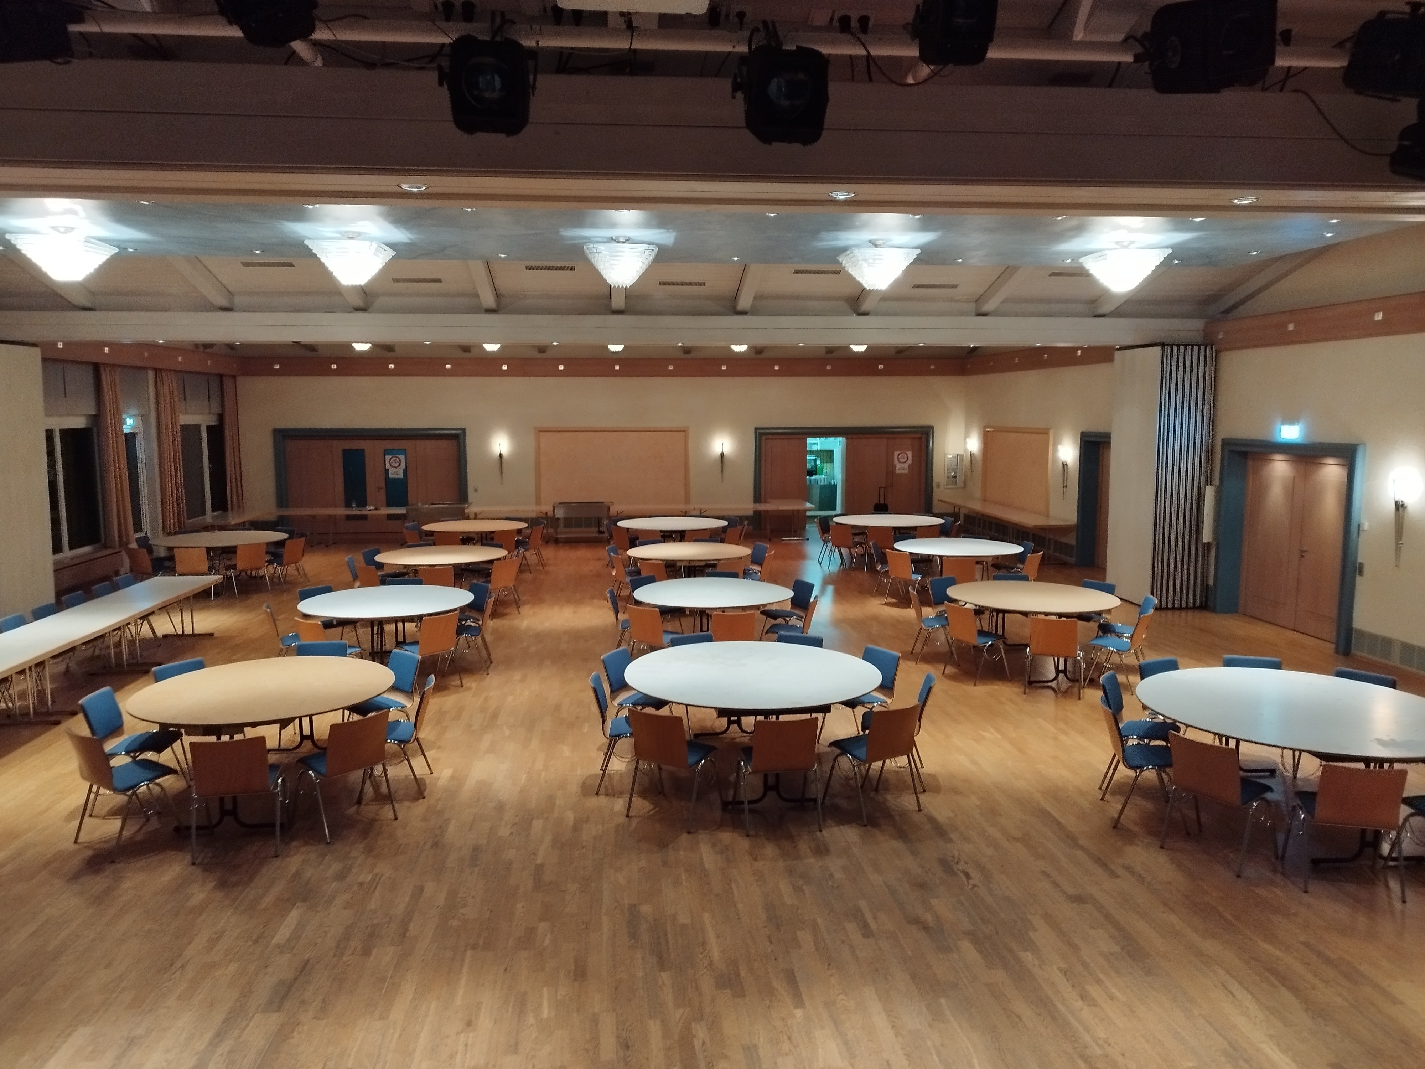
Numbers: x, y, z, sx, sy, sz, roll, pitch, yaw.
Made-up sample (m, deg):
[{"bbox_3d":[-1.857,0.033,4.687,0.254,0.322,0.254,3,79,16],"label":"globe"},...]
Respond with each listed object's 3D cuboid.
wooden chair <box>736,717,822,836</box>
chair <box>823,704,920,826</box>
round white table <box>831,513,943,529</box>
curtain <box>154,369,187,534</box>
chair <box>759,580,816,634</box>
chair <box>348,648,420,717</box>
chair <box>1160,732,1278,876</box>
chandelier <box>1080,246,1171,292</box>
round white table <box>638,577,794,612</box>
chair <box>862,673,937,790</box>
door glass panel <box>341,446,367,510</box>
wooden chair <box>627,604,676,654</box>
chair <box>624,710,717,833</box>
[{"bbox_3d":[0.449,1.545,6.623,0.505,0.785,0.525,-1,7,-7],"label":"wooden chair"},{"bbox_3d":[1.125,1.529,6.884,0.515,0.795,0.525,-5,9,-31],"label":"chair"},{"bbox_3d":[3.177,0.127,17.839,1.965,0.760,1.965,0,7,0],"label":"round white table"},{"bbox_3d":[-9.522,-1.445,17.341,0.201,2.855,0.754,-1,7,-7],"label":"curtain"},{"bbox_3d":[0.846,0.956,11.352,0.530,0.800,0.520,-4,8,-27],"label":"chair"},{"bbox_3d":[-2.688,1.400,8.050,0.515,0.795,0.525,7,10,44],"label":"chair"},{"bbox_3d":[3.166,1.611,6.163,0.525,0.795,0.515,-5,9,-34],"label":"chair"},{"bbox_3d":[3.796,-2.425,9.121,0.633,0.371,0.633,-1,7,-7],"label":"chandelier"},{"bbox_3d":[0.019,1.013,11.078,1.800,0.764,1.800,0,7,0],"label":"round white table"},{"bbox_3d":[1.381,1.450,7.465,0.530,0.800,0.520,1,7,10],"label":"chair"},{"bbox_3d":[-7.727,-1.109,21.403,0.446,1.472,0.040,-1,7,-8],"label":"door glass panel"},{"bbox_3d":[-0.552,1.105,10.248,0.523,0.789,0.533,5,9,37],"label":"wooden chair"},{"bbox_3d":[-0.237,1.526,6.736,0.515,0.785,0.520,4,8,31],"label":"chair"}]

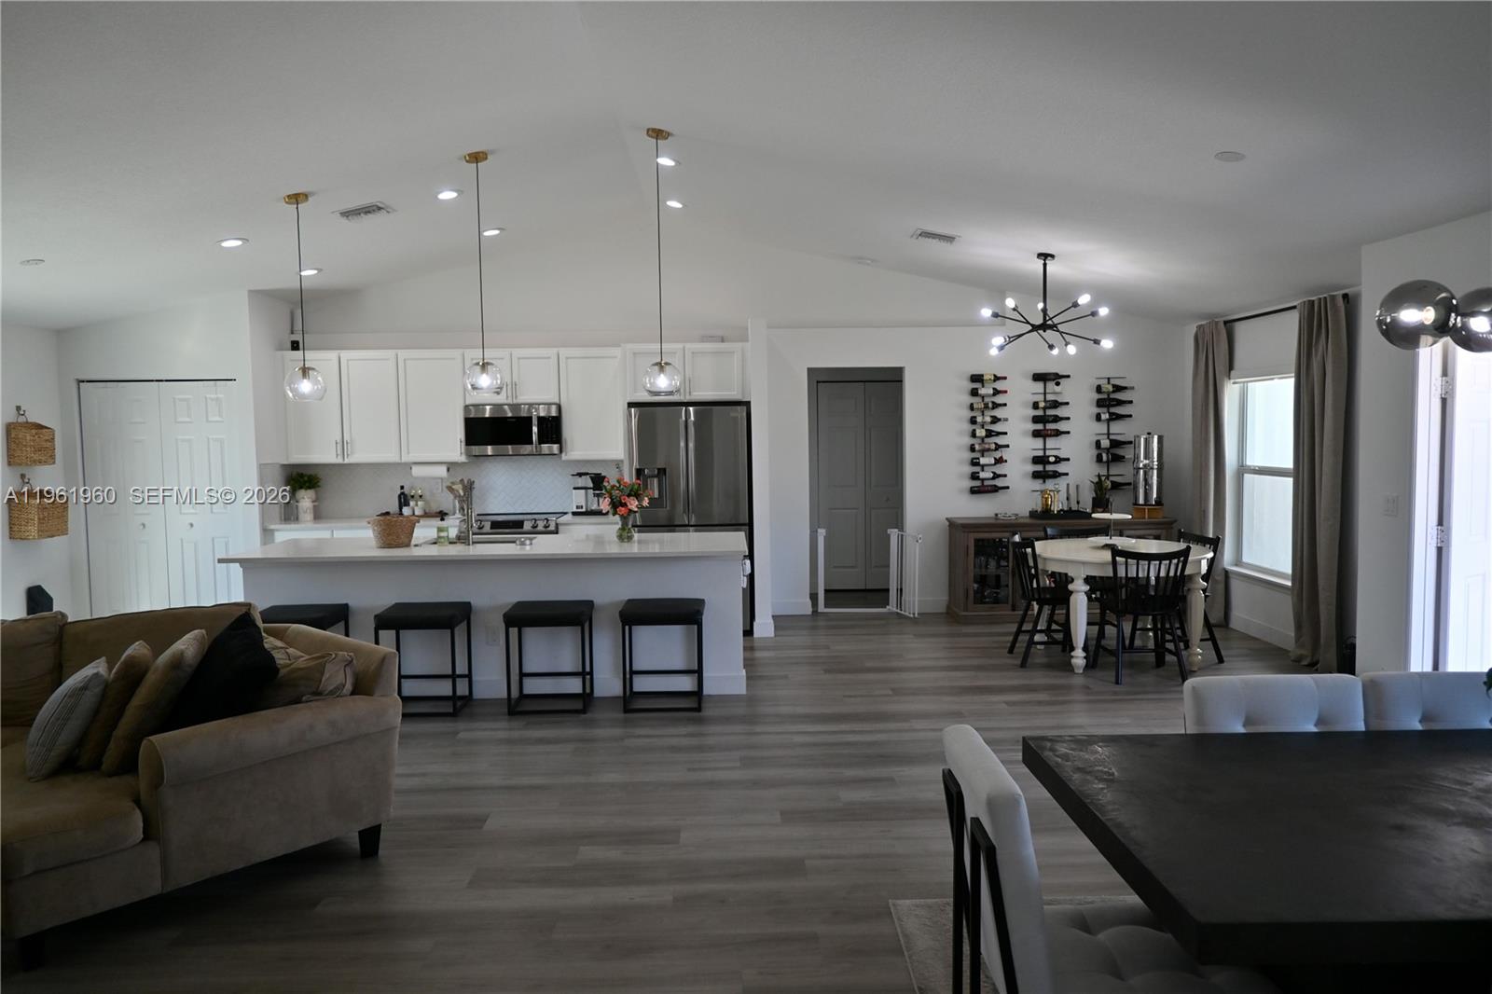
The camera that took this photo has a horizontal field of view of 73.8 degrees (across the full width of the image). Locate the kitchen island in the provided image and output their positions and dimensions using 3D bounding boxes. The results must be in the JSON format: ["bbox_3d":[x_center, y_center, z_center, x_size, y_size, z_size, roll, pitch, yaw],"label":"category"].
[{"bbox_3d":[-1.503,0.751,6.180,3.000,0.900,1.080,-1,4,0],"label":"kitchen island"}]

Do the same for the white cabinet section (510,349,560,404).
[{"bbox_3d":[-1.719,-0.999,8.274,0.394,0.451,0.330,-1,4,-1],"label":"white cabinet section"}]

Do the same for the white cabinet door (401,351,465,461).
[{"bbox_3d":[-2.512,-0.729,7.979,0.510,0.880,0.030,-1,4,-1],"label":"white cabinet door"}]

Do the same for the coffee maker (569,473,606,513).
[{"bbox_3d":[-1.282,-0.027,8.191,0.290,0.350,0.190,-1,4,-1],"label":"coffee maker"}]

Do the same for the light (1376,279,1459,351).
[{"bbox_3d":[1.479,-0.401,2.195,0.150,0.150,0.150,-1,4,-1],"label":"light"}]

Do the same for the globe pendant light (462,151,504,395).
[{"bbox_3d":[-1.531,-1.286,5.744,0.230,1.390,0.230,-1,4,-1],"label":"globe pendant light"}]

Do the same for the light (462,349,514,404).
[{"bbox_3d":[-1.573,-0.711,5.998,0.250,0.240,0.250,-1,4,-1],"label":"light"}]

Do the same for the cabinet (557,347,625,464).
[{"bbox_3d":[-1.241,-0.757,8.152,0.510,0.900,0.330,-1,4,-1],"label":"cabinet"}]

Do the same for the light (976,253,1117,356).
[{"bbox_3d":[2.047,-1.311,6.775,0.900,0.700,0.880,-1,4,-1],"label":"light"}]

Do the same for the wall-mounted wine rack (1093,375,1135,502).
[{"bbox_3d":[3.104,-0.494,8.394,0.350,1.080,0.120,-1,4,0],"label":"wall-mounted wine rack"}]

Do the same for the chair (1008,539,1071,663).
[{"bbox_3d":[2.075,0.688,6.775,0.480,0.840,0.470,-1,4,-1],"label":"chair"}]

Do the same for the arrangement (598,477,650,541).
[{"bbox_3d":[-0.748,0.074,6.109,0.310,0.410,0.300,-1,4,-1],"label":"arrangement"}]

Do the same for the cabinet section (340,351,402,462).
[{"bbox_3d":[-3.032,-0.727,8.044,0.469,0.887,0.040,-1,4,-1],"label":"cabinet section"}]

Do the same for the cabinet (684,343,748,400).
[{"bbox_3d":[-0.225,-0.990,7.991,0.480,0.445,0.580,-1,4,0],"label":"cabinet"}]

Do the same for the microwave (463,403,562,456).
[{"bbox_3d":[-1.838,-0.548,8.033,0.757,0.410,0.410,-1,4,0],"label":"microwave"}]

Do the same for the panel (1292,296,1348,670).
[{"bbox_3d":[3.740,-0.080,6.515,0.130,2.400,0.460,-1,4,-1],"label":"panel"}]

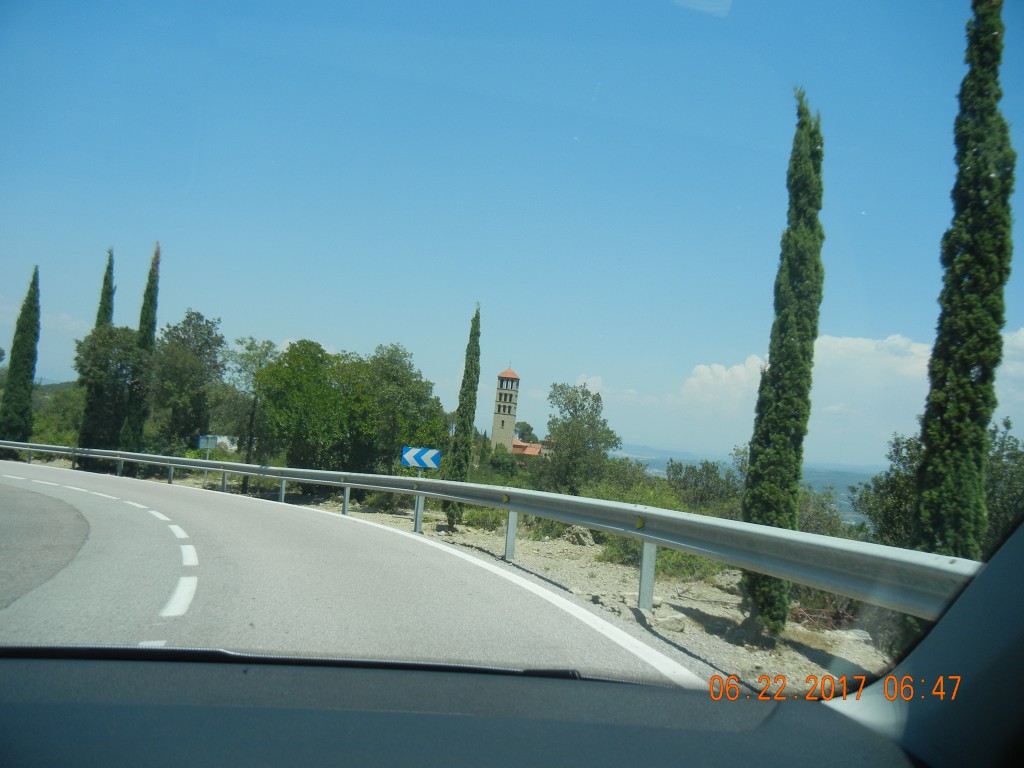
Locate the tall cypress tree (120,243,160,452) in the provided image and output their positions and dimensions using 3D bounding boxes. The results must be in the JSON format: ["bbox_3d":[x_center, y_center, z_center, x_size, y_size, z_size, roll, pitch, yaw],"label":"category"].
[{"bbox_3d":[-13.939,-1.162,33.800,1.050,8.400,1.050,5,-2,0],"label":"tall cypress tree"}]

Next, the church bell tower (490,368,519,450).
[{"bbox_3d":[-1.817,7.146,215.000,4.800,22.000,4.800,5,-2,9],"label":"church bell tower"}]

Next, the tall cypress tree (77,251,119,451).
[{"bbox_3d":[-16.539,-1.069,35.800,1.250,8.600,1.250,5,-2,0],"label":"tall cypress tree"}]

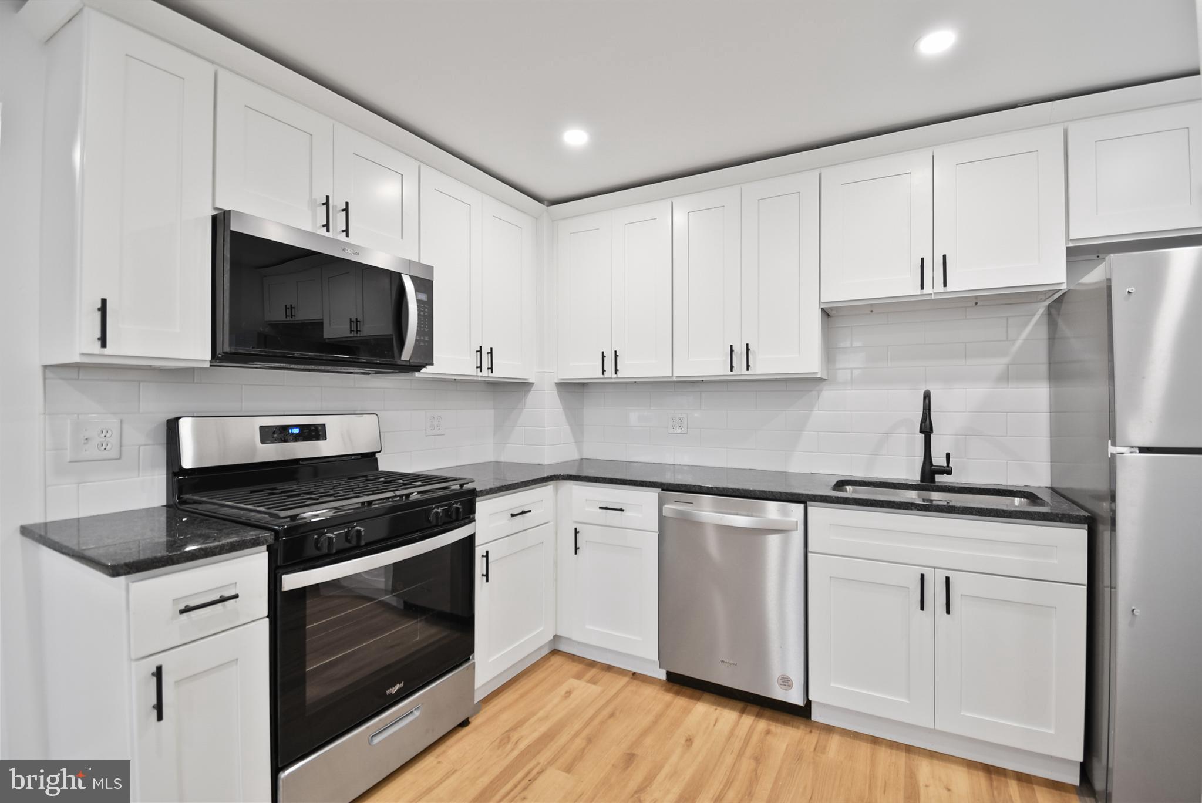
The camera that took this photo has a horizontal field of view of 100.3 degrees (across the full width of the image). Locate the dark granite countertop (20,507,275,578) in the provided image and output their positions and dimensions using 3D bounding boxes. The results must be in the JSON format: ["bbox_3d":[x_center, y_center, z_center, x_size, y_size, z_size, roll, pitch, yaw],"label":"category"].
[{"bbox_3d":[-1.278,0.382,1.431,0.647,0.036,0.333,0,0,32],"label":"dark granite countertop"}]

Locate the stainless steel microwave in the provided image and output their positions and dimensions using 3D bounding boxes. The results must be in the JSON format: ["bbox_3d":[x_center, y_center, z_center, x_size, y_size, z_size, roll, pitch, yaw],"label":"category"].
[{"bbox_3d":[-1.071,-0.349,1.887,0.410,0.420,0.760,0,0,29],"label":"stainless steel microwave"}]

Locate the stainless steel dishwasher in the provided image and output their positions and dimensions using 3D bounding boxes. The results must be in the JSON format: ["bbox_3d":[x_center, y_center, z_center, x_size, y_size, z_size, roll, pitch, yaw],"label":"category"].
[{"bbox_3d":[0.657,0.807,2.357,0.603,0.803,0.624,0,0,26],"label":"stainless steel dishwasher"}]

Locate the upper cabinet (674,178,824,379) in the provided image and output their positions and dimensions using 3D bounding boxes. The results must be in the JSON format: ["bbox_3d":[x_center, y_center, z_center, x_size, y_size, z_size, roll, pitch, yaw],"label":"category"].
[{"bbox_3d":[0.742,-0.567,2.538,0.691,0.922,0.324,0,0,26],"label":"upper cabinet"}]

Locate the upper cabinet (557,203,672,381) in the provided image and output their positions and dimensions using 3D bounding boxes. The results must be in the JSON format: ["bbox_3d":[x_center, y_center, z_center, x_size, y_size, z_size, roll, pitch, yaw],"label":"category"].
[{"bbox_3d":[0.116,-0.568,2.848,0.706,0.922,0.324,0,0,26],"label":"upper cabinet"}]

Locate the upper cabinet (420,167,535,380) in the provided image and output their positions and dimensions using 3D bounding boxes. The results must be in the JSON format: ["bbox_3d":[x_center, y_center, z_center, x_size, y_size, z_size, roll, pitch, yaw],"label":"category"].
[{"bbox_3d":[-0.722,-0.568,2.617,0.335,0.922,0.806,0,0,32],"label":"upper cabinet"}]

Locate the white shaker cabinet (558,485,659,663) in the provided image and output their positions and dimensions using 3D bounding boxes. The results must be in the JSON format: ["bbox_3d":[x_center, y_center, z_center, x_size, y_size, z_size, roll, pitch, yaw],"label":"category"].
[{"bbox_3d":[0.166,0.794,2.646,0.526,0.805,0.621,0,0,26],"label":"white shaker cabinet"}]

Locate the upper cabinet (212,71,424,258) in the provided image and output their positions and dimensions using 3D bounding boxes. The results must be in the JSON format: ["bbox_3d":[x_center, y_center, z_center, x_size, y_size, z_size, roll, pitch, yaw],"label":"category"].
[{"bbox_3d":[-1.134,-0.808,1.955,0.335,0.441,0.760,0,0,32],"label":"upper cabinet"}]

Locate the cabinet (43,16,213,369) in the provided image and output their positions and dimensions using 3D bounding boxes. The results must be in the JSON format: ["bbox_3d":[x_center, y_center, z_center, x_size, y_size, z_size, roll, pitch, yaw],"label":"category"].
[{"bbox_3d":[-1.413,-0.568,1.507,0.335,0.922,0.294,0,0,32],"label":"cabinet"}]

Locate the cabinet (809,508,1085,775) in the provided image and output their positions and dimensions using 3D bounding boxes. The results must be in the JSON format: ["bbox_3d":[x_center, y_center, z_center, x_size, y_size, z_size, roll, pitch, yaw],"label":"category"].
[{"bbox_3d":[1.327,0.834,2.074,0.833,0.882,0.621,0,0,26],"label":"cabinet"}]

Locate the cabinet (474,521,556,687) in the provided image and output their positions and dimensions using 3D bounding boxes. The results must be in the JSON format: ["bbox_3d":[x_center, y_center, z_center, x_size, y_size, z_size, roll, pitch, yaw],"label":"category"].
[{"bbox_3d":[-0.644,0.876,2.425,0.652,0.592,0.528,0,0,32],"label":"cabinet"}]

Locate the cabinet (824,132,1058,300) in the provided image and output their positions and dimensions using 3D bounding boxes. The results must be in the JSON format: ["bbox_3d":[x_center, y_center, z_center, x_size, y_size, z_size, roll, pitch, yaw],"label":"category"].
[{"bbox_3d":[1.432,-0.727,2.198,0.841,0.603,0.324,0,0,26],"label":"cabinet"}]

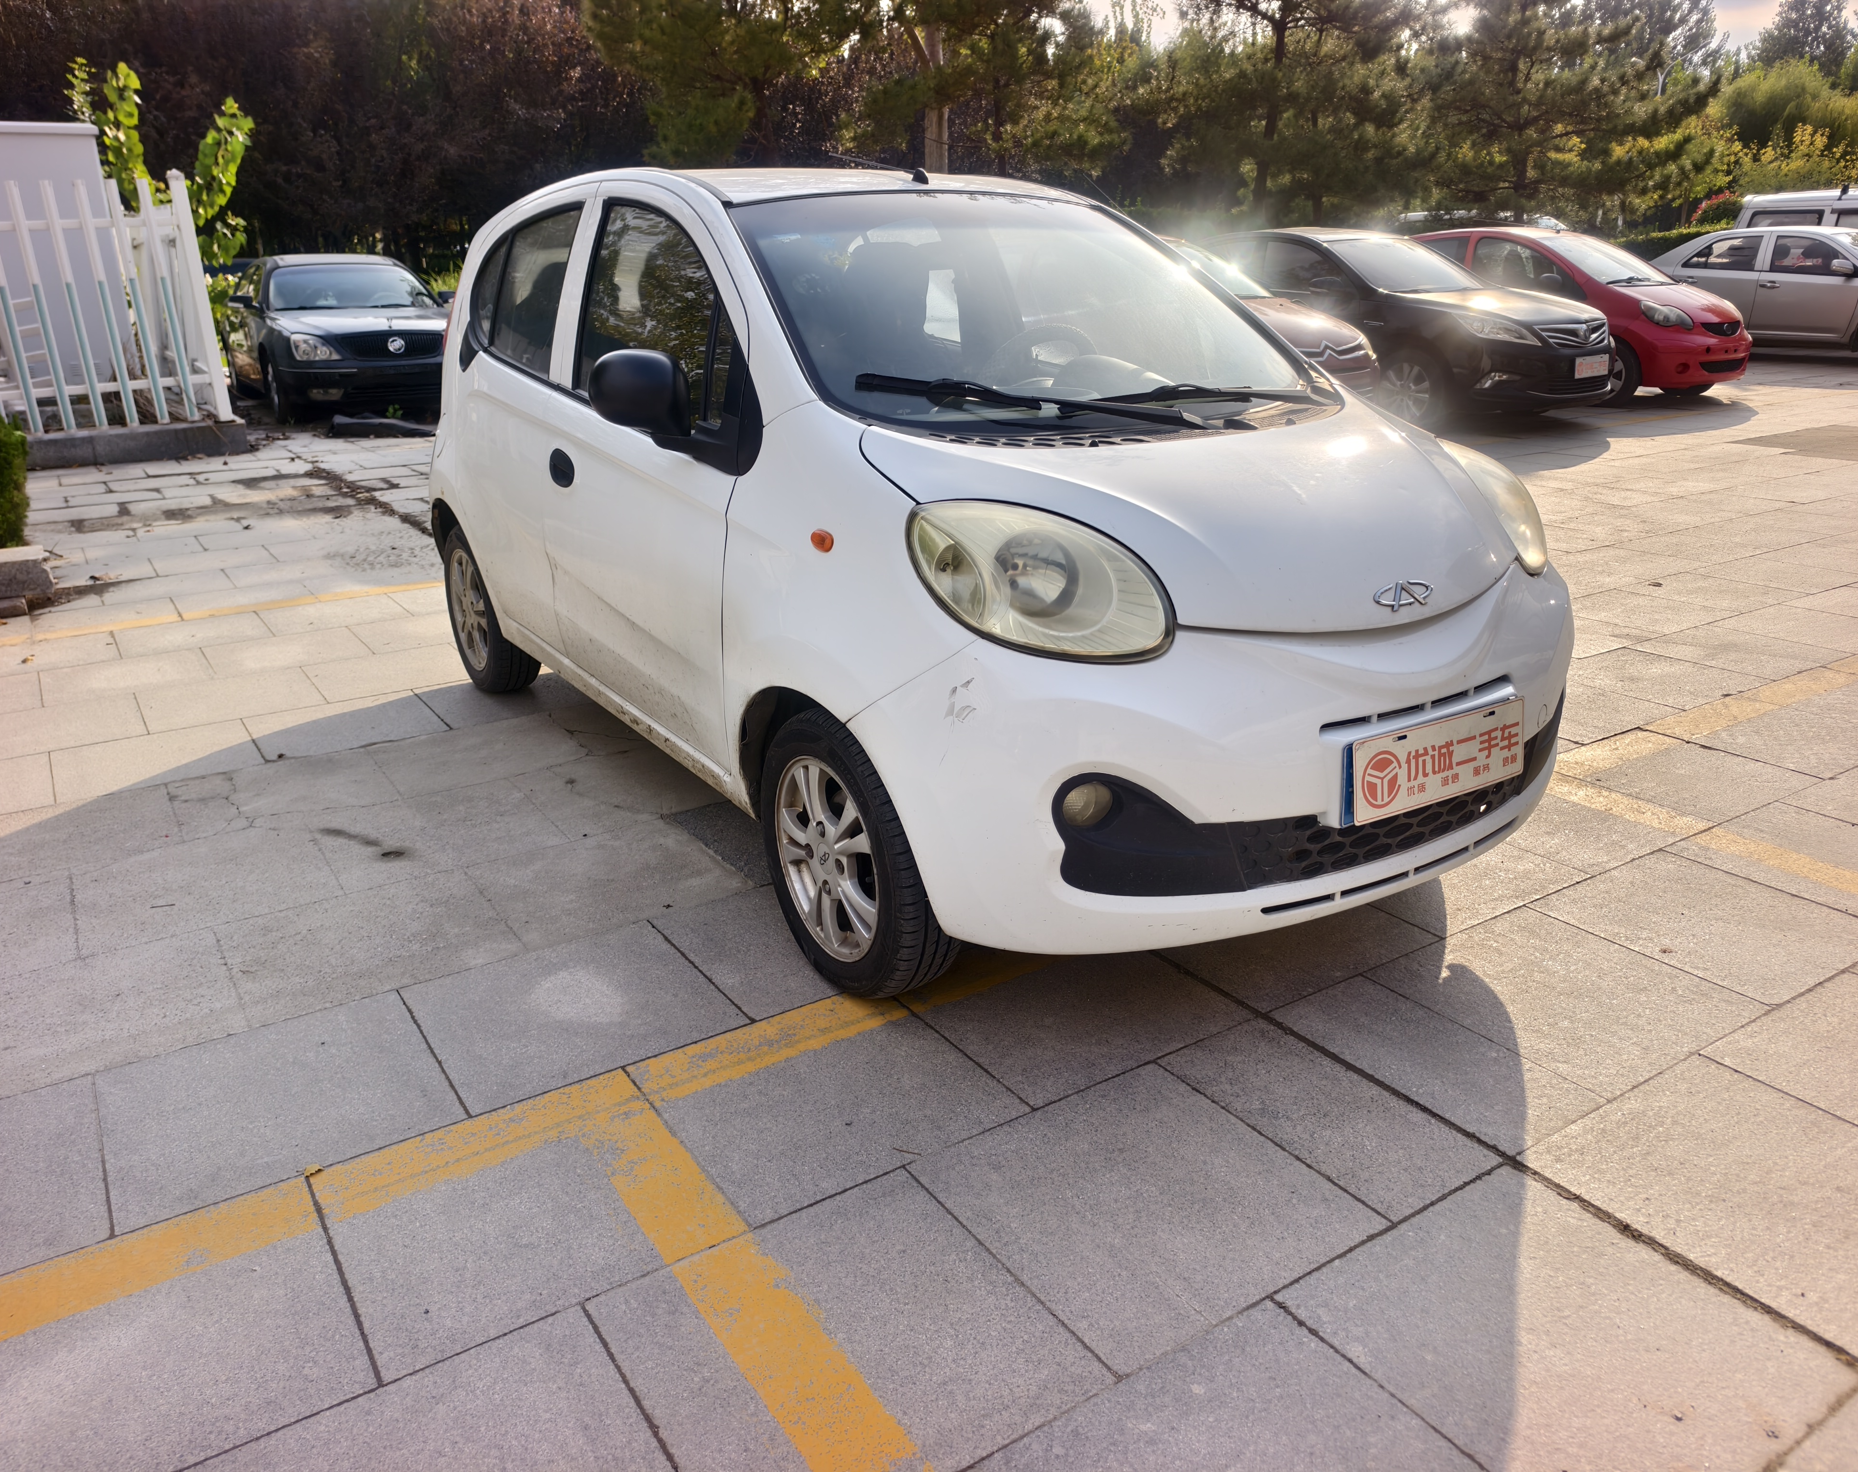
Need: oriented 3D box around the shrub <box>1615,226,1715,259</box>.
[{"bbox_3d":[11.359,-6.973,20.257,3.200,1.500,1.000,-14,24,-31],"label":"shrub"}]

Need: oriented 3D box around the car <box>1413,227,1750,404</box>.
[{"bbox_3d":[6.027,-4.111,12.623,1.620,1.465,3.460,-15,24,-33],"label":"car"}]

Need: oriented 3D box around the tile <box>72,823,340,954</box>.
[{"bbox_3d":[-1.640,0.348,2.967,0.500,0.040,0.500,-13,23,-31],"label":"tile"}]

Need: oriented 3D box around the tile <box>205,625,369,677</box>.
[{"bbox_3d":[-2.380,-0.301,4.835,0.520,0.030,0.500,-13,23,-30],"label":"tile"}]

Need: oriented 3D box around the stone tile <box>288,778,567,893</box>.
[{"bbox_3d":[-1.240,0.251,3.268,0.520,0.030,0.500,-13,23,-30],"label":"stone tile"}]

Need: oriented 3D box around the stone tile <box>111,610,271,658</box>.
[{"bbox_3d":[-2.823,-0.377,5.011,0.503,0.030,0.487,-13,23,-30],"label":"stone tile"}]

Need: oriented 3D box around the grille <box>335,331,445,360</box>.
[{"bbox_3d":[-4.869,-3.554,11.849,1.000,0.240,0.140,-15,24,-34],"label":"grille"}]

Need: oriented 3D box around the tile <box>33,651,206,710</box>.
[{"bbox_3d":[-2.765,-0.195,4.502,0.499,0.030,0.487,-13,23,-30],"label":"tile"}]

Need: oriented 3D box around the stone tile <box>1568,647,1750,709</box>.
[{"bbox_3d":[2.343,-0.178,4.218,0.503,0.030,0.491,-13,23,-30],"label":"stone tile"}]

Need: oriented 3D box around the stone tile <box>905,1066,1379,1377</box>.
[{"bbox_3d":[0.315,0.693,1.921,0.500,0.040,0.500,-13,23,-31],"label":"stone tile"}]

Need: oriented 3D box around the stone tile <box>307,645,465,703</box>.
[{"bbox_3d":[-1.861,-0.203,4.542,0.500,0.040,0.500,-13,23,-31],"label":"stone tile"}]

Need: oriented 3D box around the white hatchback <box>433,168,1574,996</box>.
[{"bbox_3d":[-0.176,-0.683,3.501,1.640,1.527,3.564,-14,24,-31],"label":"white hatchback"}]

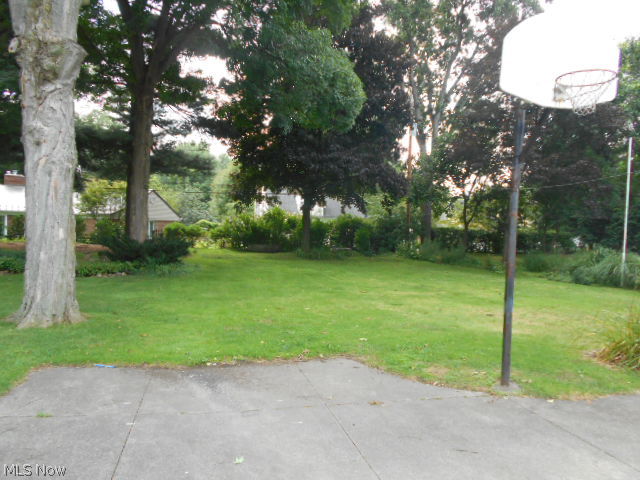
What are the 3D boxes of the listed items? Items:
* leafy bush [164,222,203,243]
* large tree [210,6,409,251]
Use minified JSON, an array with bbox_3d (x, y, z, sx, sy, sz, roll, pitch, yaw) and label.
[{"bbox_3d":[-8.803,-0.451,31.000,2.450,1.400,2.100,2,1,0],"label":"leafy bush"},{"bbox_3d":[-0.644,-6.843,29.500,12.200,15.100,11.500,2,1,0],"label":"large tree"}]

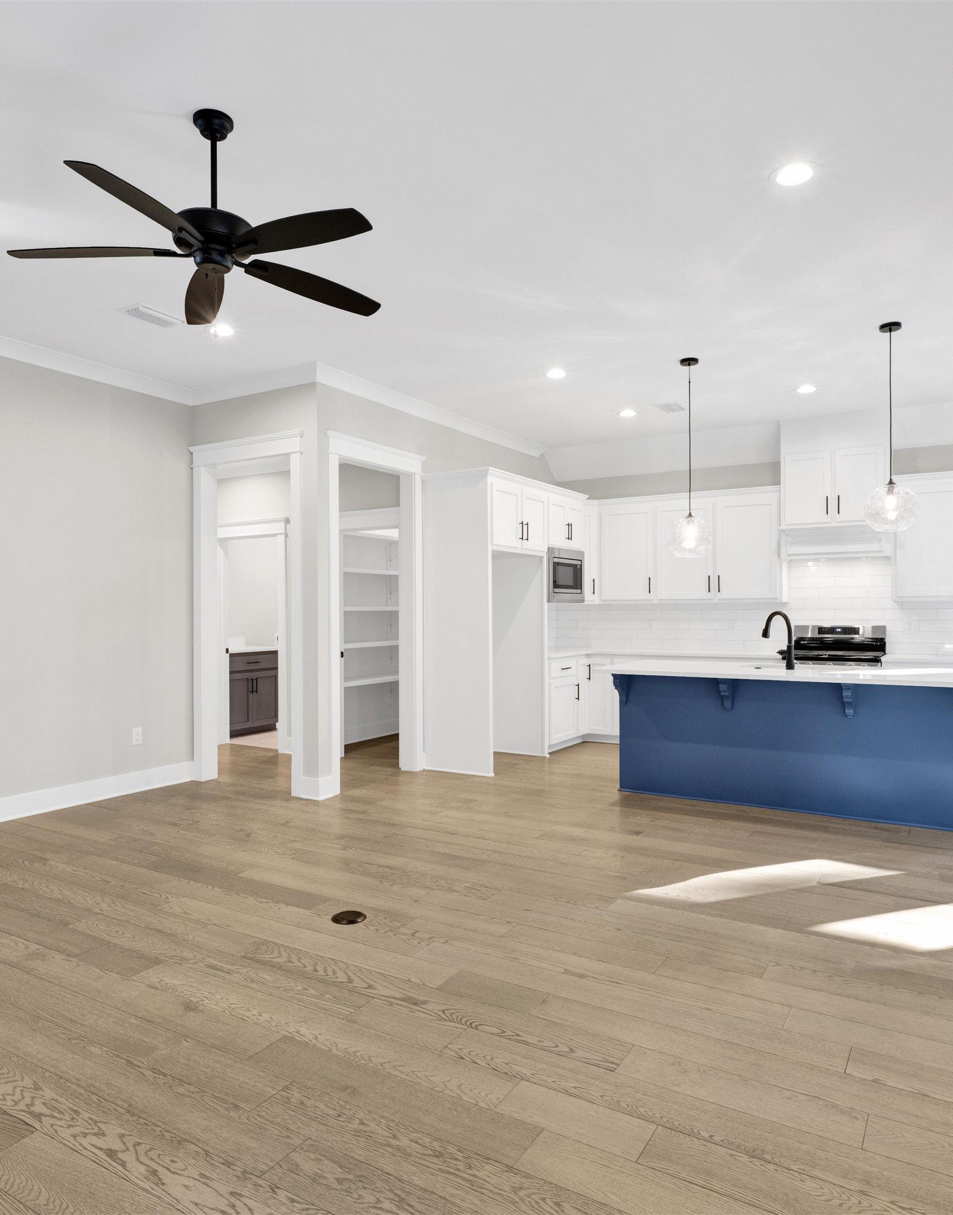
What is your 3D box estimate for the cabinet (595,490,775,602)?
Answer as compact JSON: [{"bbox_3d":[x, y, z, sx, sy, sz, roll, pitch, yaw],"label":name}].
[{"bbox_3d":[2.090,-0.558,7.476,1.760,1.070,0.345,0,0,30],"label":"cabinet"}]

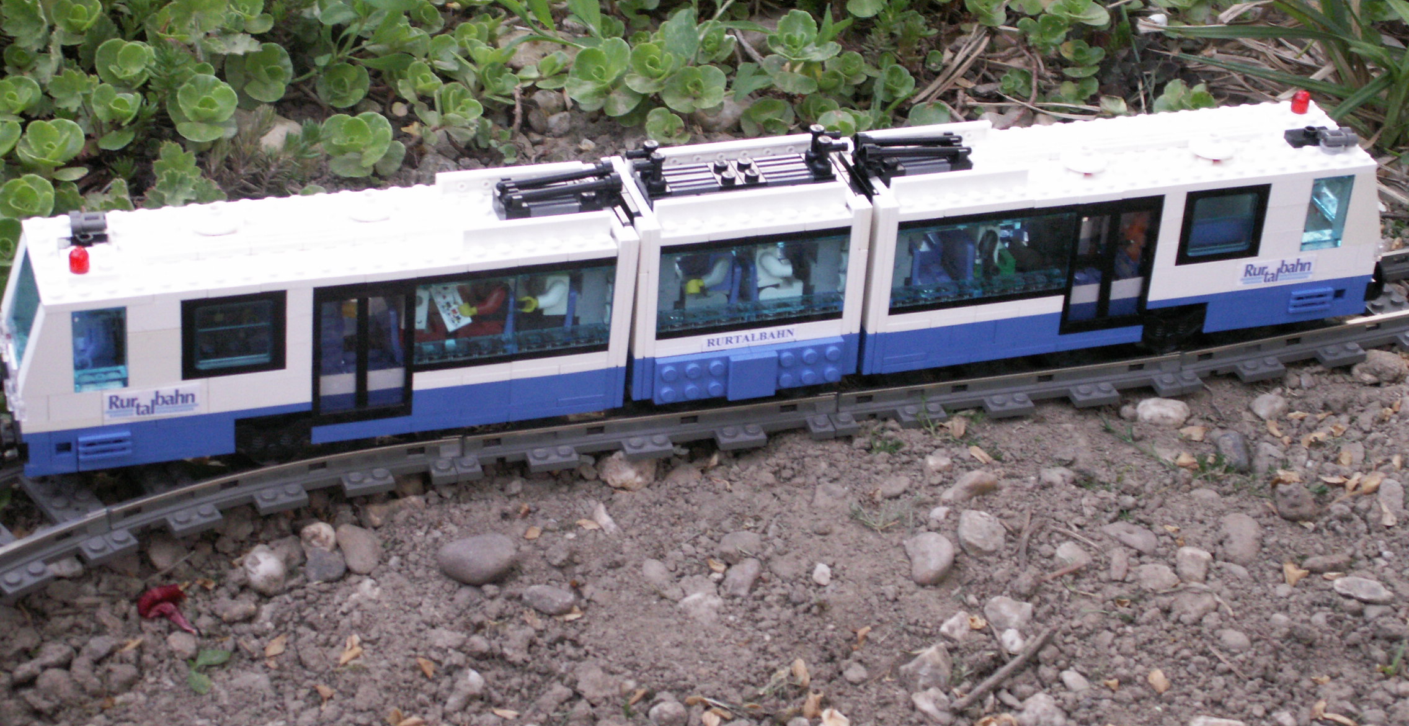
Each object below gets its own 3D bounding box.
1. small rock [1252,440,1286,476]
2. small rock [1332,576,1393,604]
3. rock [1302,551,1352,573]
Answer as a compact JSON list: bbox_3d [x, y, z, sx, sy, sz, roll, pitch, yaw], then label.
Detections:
[{"bbox_3d":[0.190,0.032,0.850,0.011,0.009,0.015,12,34,13],"label":"small rock"},{"bbox_3d":[0.208,0.072,0.799,0.019,0.007,0.010,13,34,13],"label":"small rock"},{"bbox_3d":[0.200,0.064,0.810,0.017,0.006,0.008,-5,34,-14],"label":"rock"}]

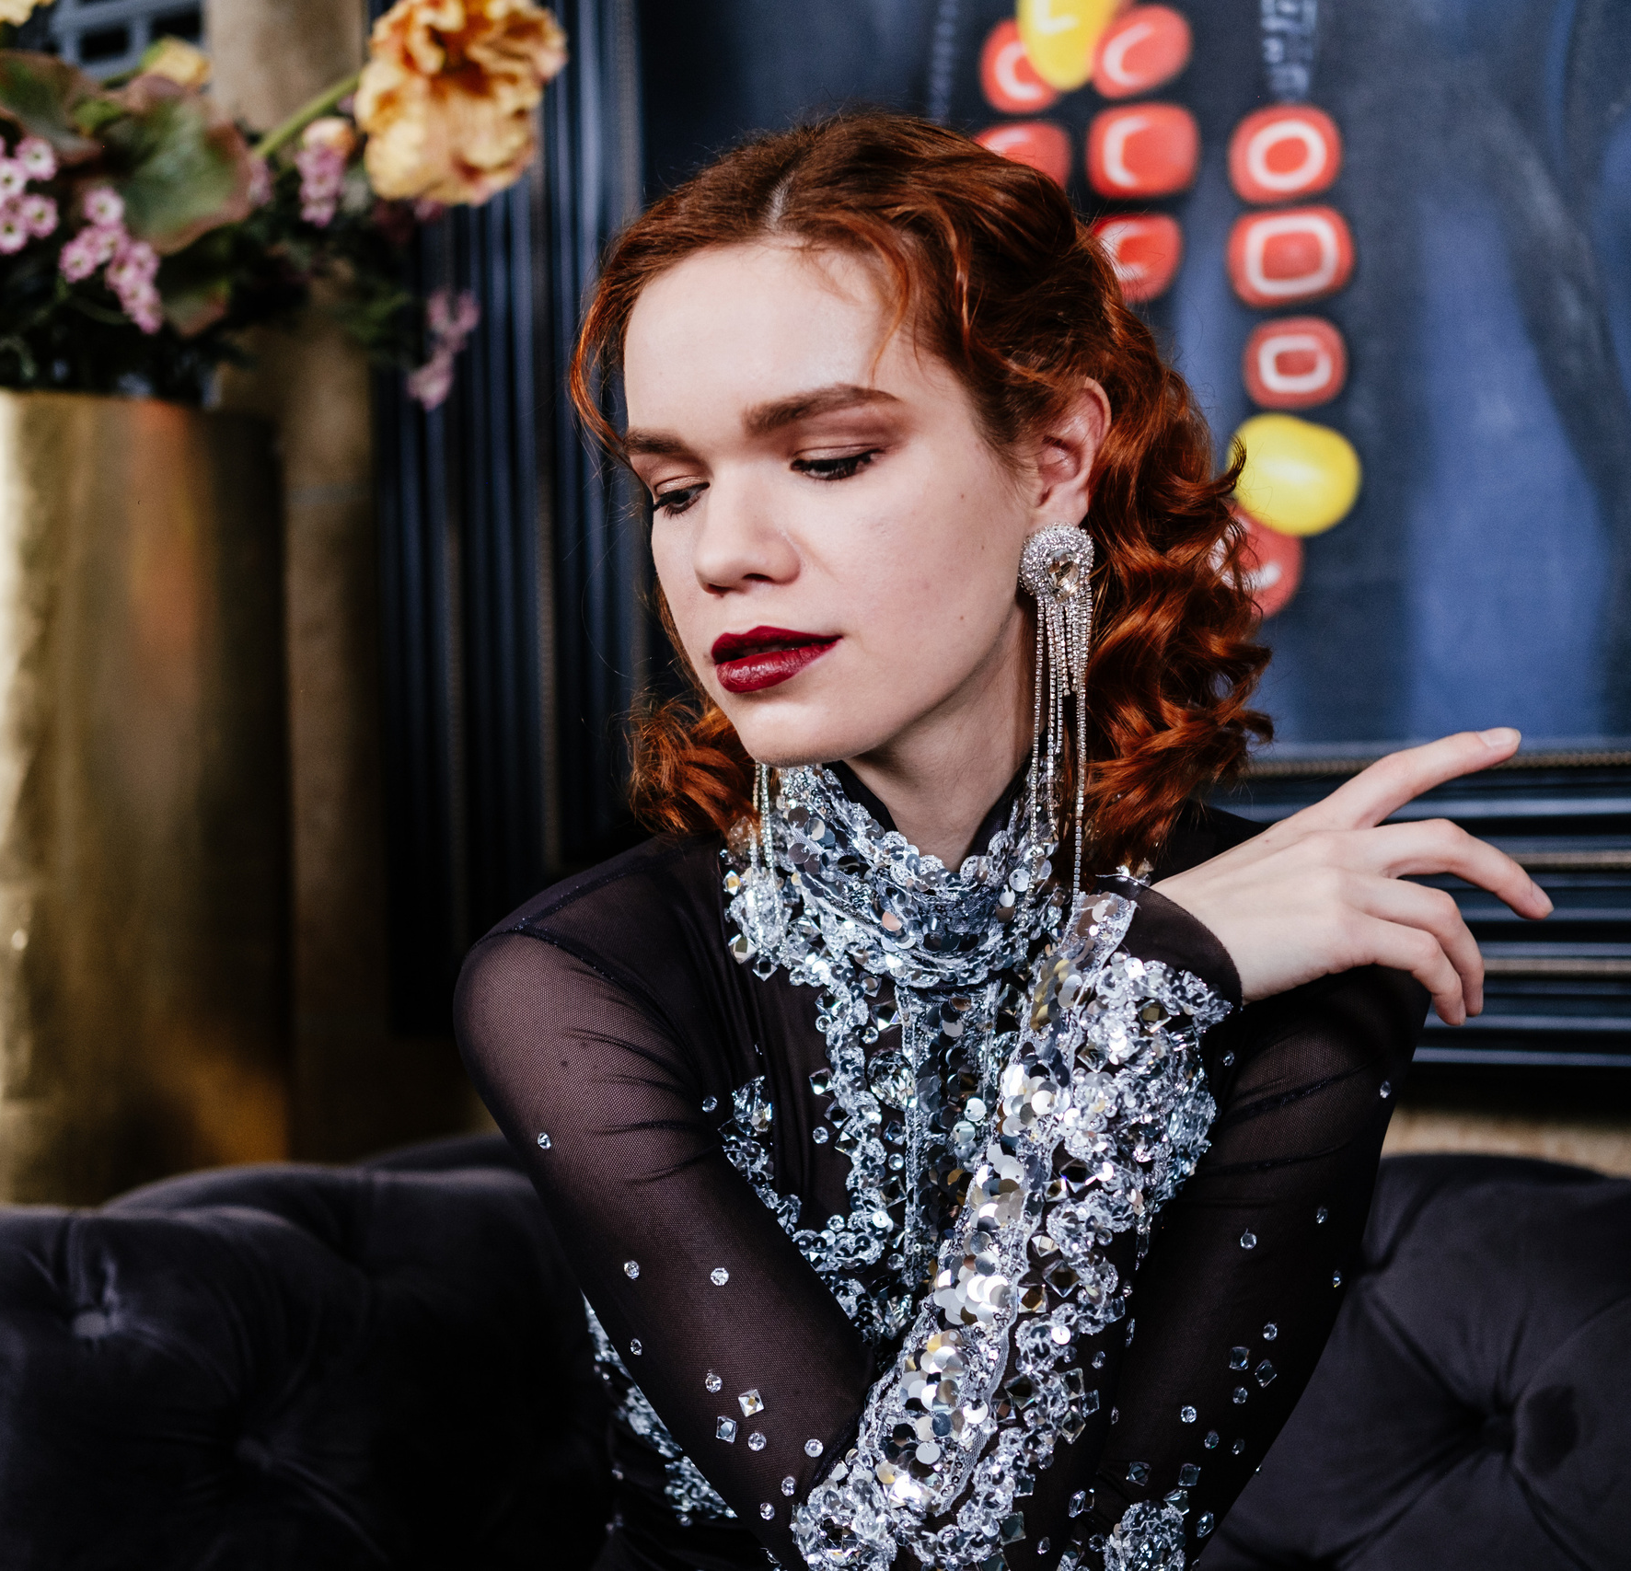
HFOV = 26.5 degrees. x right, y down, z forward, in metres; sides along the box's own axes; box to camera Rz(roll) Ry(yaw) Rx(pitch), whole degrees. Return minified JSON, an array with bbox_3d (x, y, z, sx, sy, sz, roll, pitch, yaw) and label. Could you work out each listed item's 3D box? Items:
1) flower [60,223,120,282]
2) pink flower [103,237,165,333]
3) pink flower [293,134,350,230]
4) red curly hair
[{"bbox_3d":[-0.386,-0.283,1.840,0.030,0.028,0.028,-2,1,-12],"label":"flower"},{"bbox_3d":[-0.362,-0.265,1.840,0.031,0.047,0.033,-2,1,-12],"label":"pink flower"},{"bbox_3d":[-0.274,-0.333,1.920,0.028,0.047,0.030,-2,1,-12],"label":"pink flower"},{"bbox_3d":[0.037,-0.105,1.250,0.235,0.280,0.265,-1,9,38],"label":"red curly hair"}]

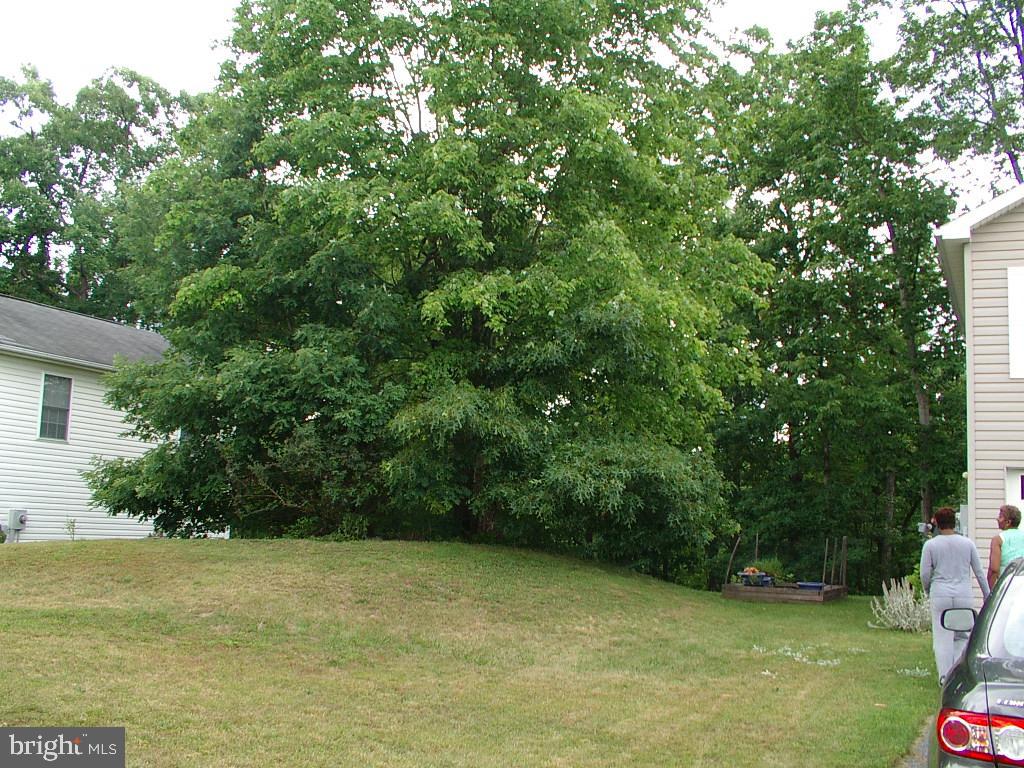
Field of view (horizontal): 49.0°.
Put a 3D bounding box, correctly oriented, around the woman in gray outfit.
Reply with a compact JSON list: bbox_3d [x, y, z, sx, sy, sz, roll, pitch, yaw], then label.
[{"bbox_3d":[4.130,1.975,10.470,0.610,1.660,0.400,-1,-8,21],"label":"woman in gray outfit"}]

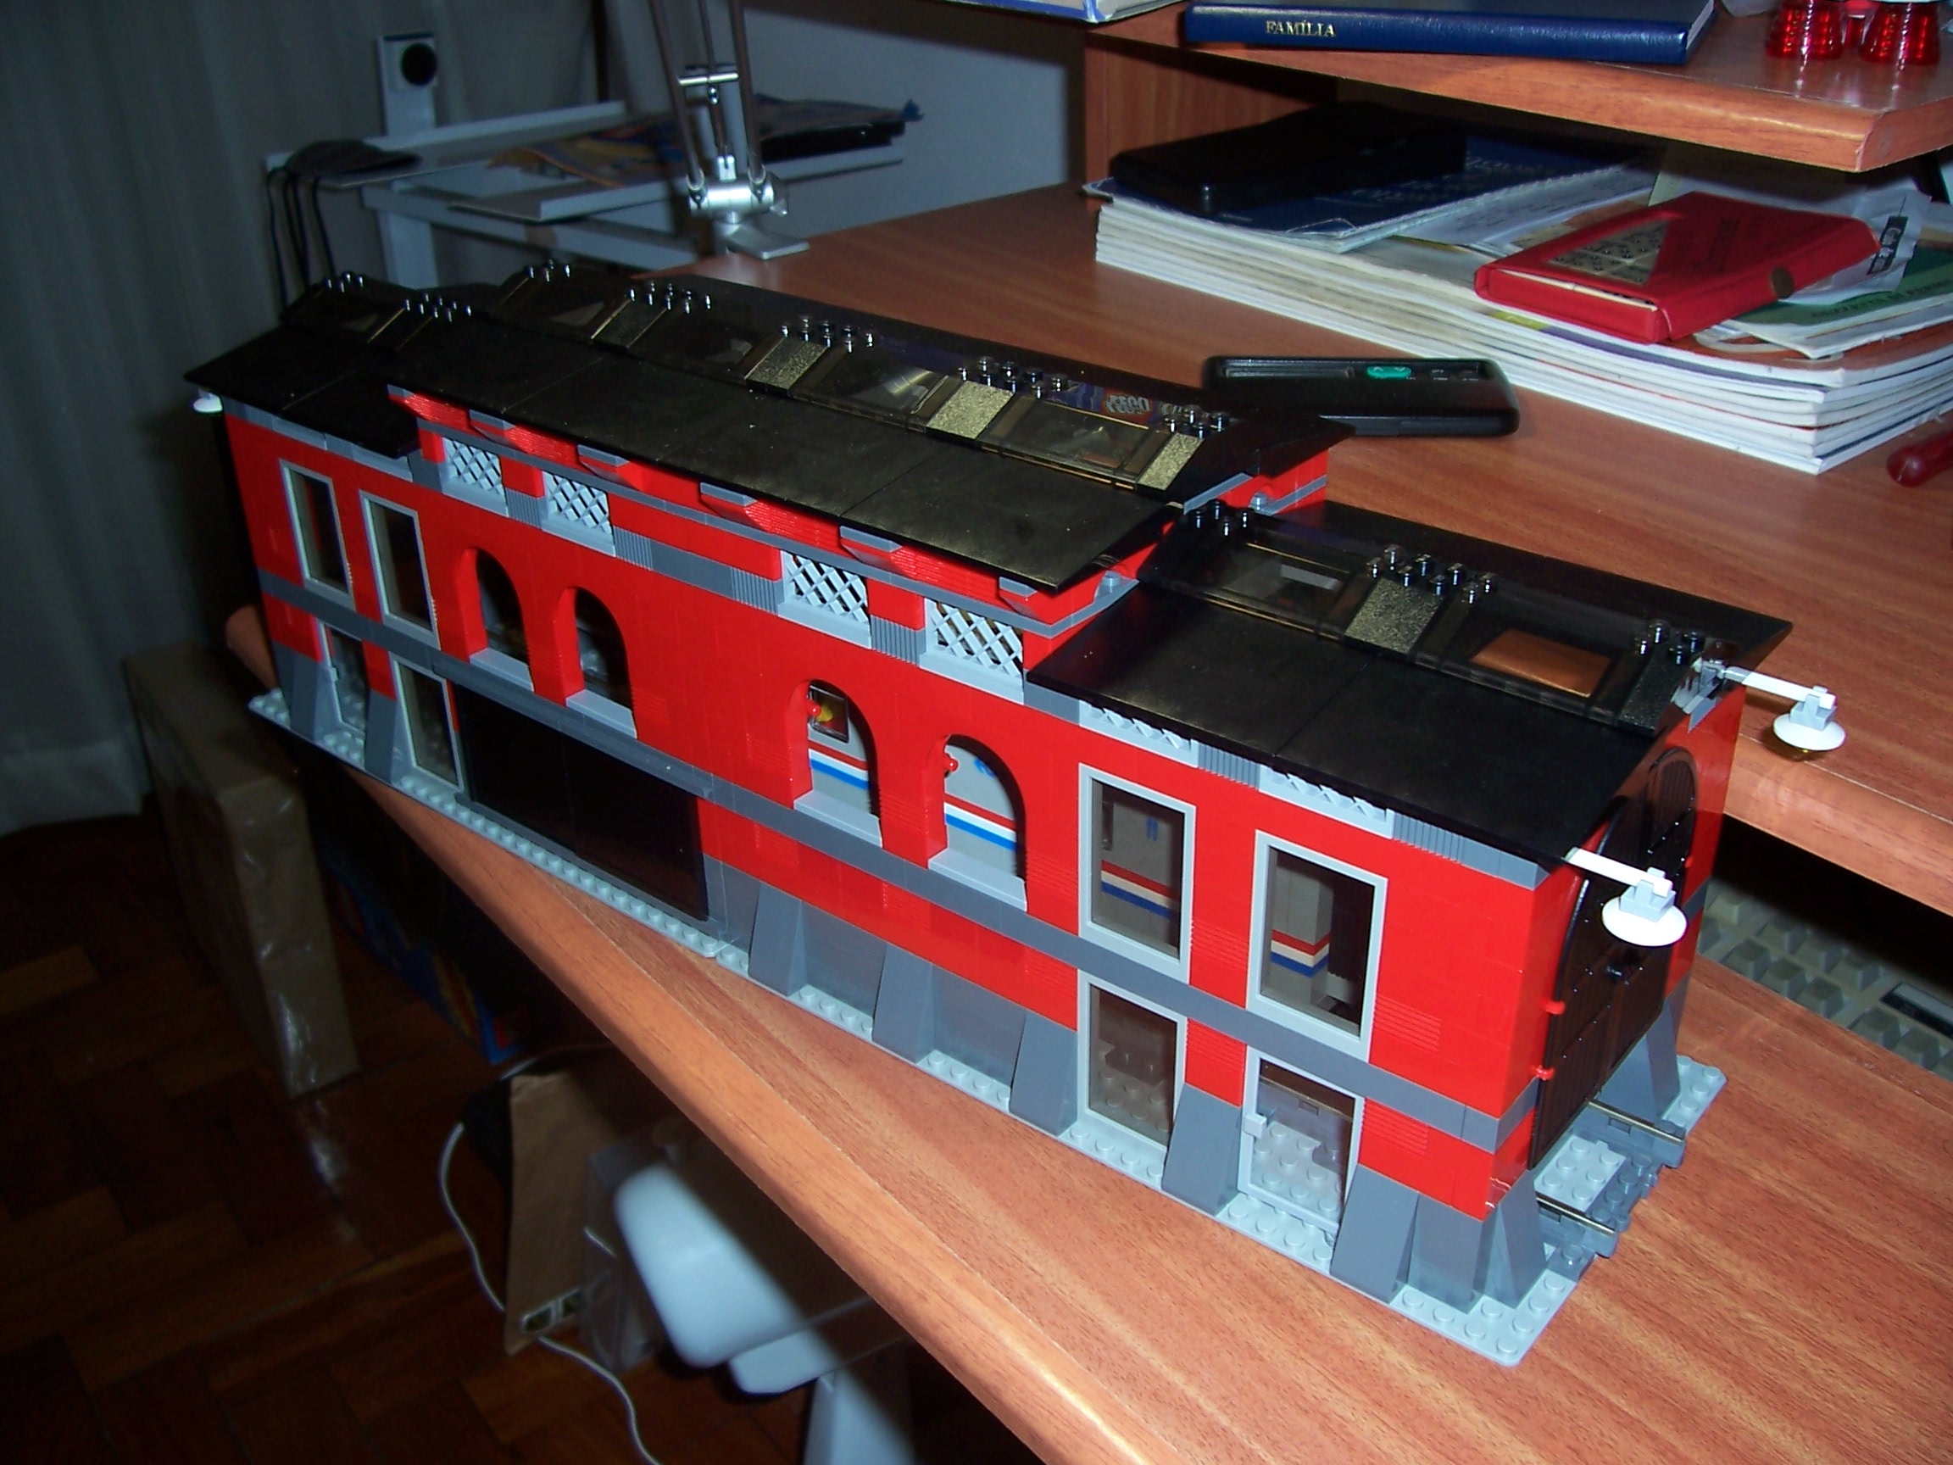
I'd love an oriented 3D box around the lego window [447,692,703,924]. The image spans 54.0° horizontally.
[{"bbox_3d":[-0.123,0.019,0.598,0.116,0.046,0.008,21,36,35],"label":"lego window"}]

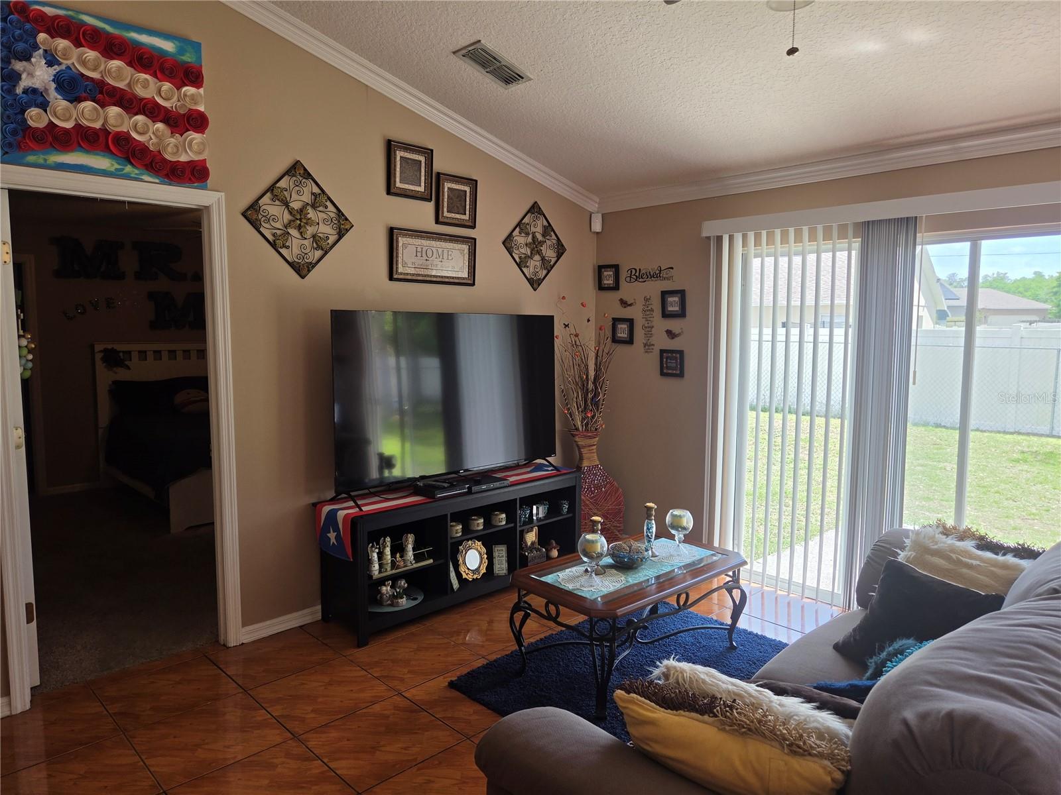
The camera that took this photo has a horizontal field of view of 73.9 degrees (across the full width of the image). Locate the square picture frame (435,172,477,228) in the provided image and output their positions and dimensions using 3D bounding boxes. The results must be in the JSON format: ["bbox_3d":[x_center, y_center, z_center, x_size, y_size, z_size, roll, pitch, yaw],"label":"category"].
[{"bbox_3d":[-0.423,-1.136,4.088,0.275,0.288,0.030,-5,8,-44],"label":"square picture frame"}]

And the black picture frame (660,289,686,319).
[{"bbox_3d":[0.917,-0.605,4.558,0.020,0.176,0.178,-5,8,-44],"label":"black picture frame"}]

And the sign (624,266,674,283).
[{"bbox_3d":[0.787,-0.813,4.660,0.010,0.106,0.405,-5,8,-44],"label":"sign"}]

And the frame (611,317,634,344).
[{"bbox_3d":[0.626,-0.457,4.847,0.022,0.177,0.183,-5,8,-44],"label":"frame"}]

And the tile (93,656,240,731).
[{"bbox_3d":[-1.517,1.237,2.965,0.455,0.010,0.455,-5,8,-44],"label":"tile"}]

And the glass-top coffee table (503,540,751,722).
[{"bbox_3d":[0.454,0.974,3.175,1.045,0.455,0.620,-5,8,-42],"label":"glass-top coffee table"}]

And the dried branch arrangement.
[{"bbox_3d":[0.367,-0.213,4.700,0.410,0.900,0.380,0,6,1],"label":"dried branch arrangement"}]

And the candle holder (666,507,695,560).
[{"bbox_3d":[0.695,0.630,3.255,0.125,0.212,0.125,0,6,0],"label":"candle holder"}]

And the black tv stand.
[{"bbox_3d":[-0.400,0.811,4.019,1.604,0.635,0.418,-5,8,-44],"label":"black tv stand"}]

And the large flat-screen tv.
[{"bbox_3d":[-0.425,-0.021,4.004,1.550,0.907,0.075,-5,8,-44],"label":"large flat-screen tv"}]

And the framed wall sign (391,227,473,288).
[{"bbox_3d":[-0.538,-0.791,4.010,0.585,0.283,0.030,-5,8,-44],"label":"framed wall sign"}]

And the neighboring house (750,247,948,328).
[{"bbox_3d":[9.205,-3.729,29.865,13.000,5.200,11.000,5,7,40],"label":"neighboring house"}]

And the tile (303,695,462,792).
[{"bbox_3d":[-0.553,1.273,2.629,0.455,0.010,0.455,-5,8,-44],"label":"tile"}]

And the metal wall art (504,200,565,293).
[{"bbox_3d":[0.043,-0.980,4.580,0.585,0.575,0.020,-5,8,-44],"label":"metal wall art"}]

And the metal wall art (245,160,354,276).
[{"bbox_3d":[-1.119,-0.870,3.457,0.583,0.574,0.020,-5,8,-44],"label":"metal wall art"}]

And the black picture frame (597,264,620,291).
[{"bbox_3d":[0.541,-0.835,4.925,0.020,0.175,0.178,-5,8,-44],"label":"black picture frame"}]

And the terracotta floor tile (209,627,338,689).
[{"bbox_3d":[-1.186,1.206,3.274,0.455,0.010,0.455,-5,8,-44],"label":"terracotta floor tile"}]

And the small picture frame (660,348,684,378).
[{"bbox_3d":[0.918,-0.221,4.593,0.020,0.175,0.176,-5,8,-44],"label":"small picture frame"}]

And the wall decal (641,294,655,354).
[{"bbox_3d":[0.786,-0.487,4.716,0.004,0.390,0.112,-5,8,-44],"label":"wall decal"}]

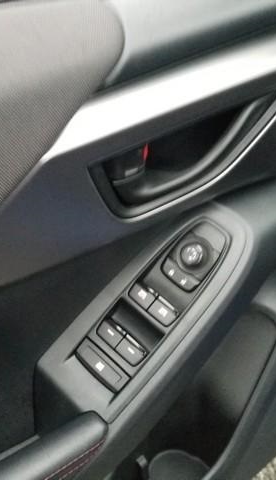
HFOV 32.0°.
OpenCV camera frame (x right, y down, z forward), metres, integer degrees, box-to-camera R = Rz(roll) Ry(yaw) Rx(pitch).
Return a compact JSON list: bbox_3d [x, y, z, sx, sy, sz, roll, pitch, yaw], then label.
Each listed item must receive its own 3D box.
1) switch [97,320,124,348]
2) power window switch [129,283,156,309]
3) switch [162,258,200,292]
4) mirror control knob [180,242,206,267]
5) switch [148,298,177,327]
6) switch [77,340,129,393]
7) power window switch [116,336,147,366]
[{"bbox_3d":[-0.024,0.084,0.431,0.025,0.010,0.016,37,76,28],"label":"switch"},{"bbox_3d":[0.005,0.053,0.441,0.025,0.010,0.016,37,76,28],"label":"power window switch"},{"bbox_3d":[0.040,0.033,0.442,0.037,0.010,0.014,37,76,28],"label":"switch"},{"bbox_3d":[0.050,0.015,0.443,0.022,0.015,0.022,-6,61,11],"label":"mirror control knob"},{"bbox_3d":[0.022,0.065,0.429,0.025,0.010,0.016,37,76,28],"label":"switch"},{"bbox_3d":[-0.031,0.110,0.421,0.054,0.010,0.018,37,76,28],"label":"switch"},{"bbox_3d":[-0.006,0.097,0.420,0.025,0.010,0.016,37,76,28],"label":"power window switch"}]

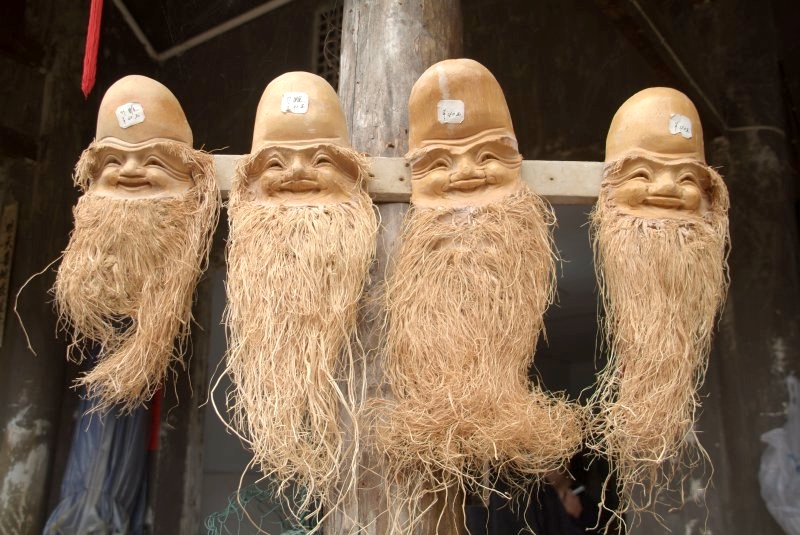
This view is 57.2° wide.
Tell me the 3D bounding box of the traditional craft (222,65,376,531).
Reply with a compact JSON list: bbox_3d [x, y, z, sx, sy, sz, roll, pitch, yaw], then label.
[{"bbox_3d":[-0.116,0.018,0.850,0.172,0.515,0.125,1,-12,-4],"label":"traditional craft"}]

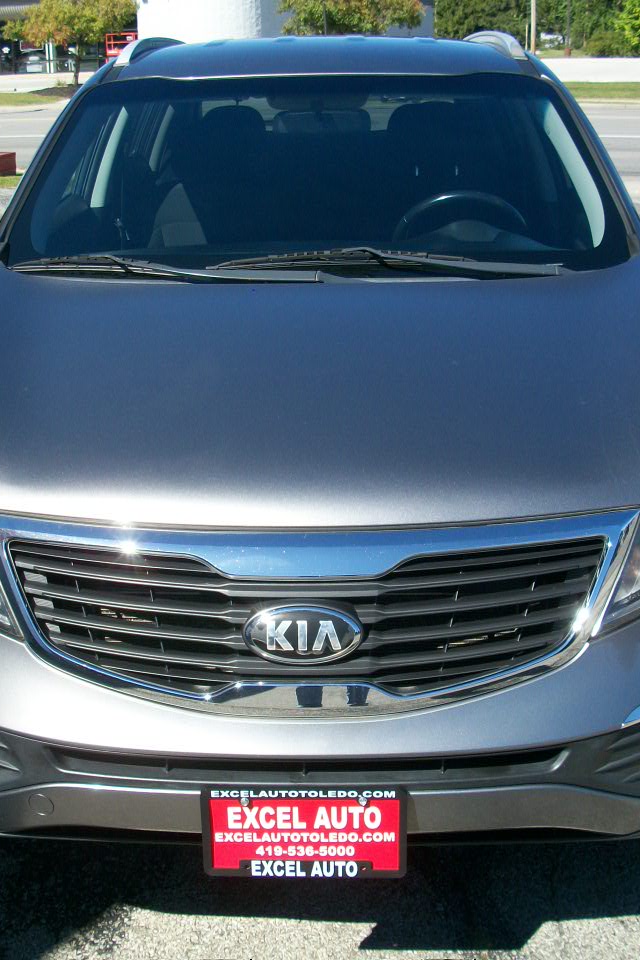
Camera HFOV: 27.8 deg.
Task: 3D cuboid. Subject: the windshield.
[{"bbox_3d":[-0.001,-0.770,3.203,1.440,0.140,0.860,0,49,1],"label":"windshield"}]

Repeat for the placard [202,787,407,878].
[{"bbox_3d":[-0.020,0.540,1.994,0.312,0.160,0.020,0,19,1],"label":"placard"}]

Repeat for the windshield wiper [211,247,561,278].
[{"bbox_3d":[0.156,-0.498,2.976,0.800,0.060,0.120,0,19,1],"label":"windshield wiper"}]

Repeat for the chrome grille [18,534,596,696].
[{"bbox_3d":[-0.021,0.205,2.016,0.960,0.210,0.190,0,19,1],"label":"chrome grille"}]

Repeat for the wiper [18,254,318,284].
[{"bbox_3d":[-0.344,-0.482,2.982,0.710,0.060,0.120,0,19,1],"label":"wiper"}]

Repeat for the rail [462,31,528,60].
[{"bbox_3d":[0.550,-1.457,4.299,0.080,0.100,1.700,0,19,1],"label":"rail"}]

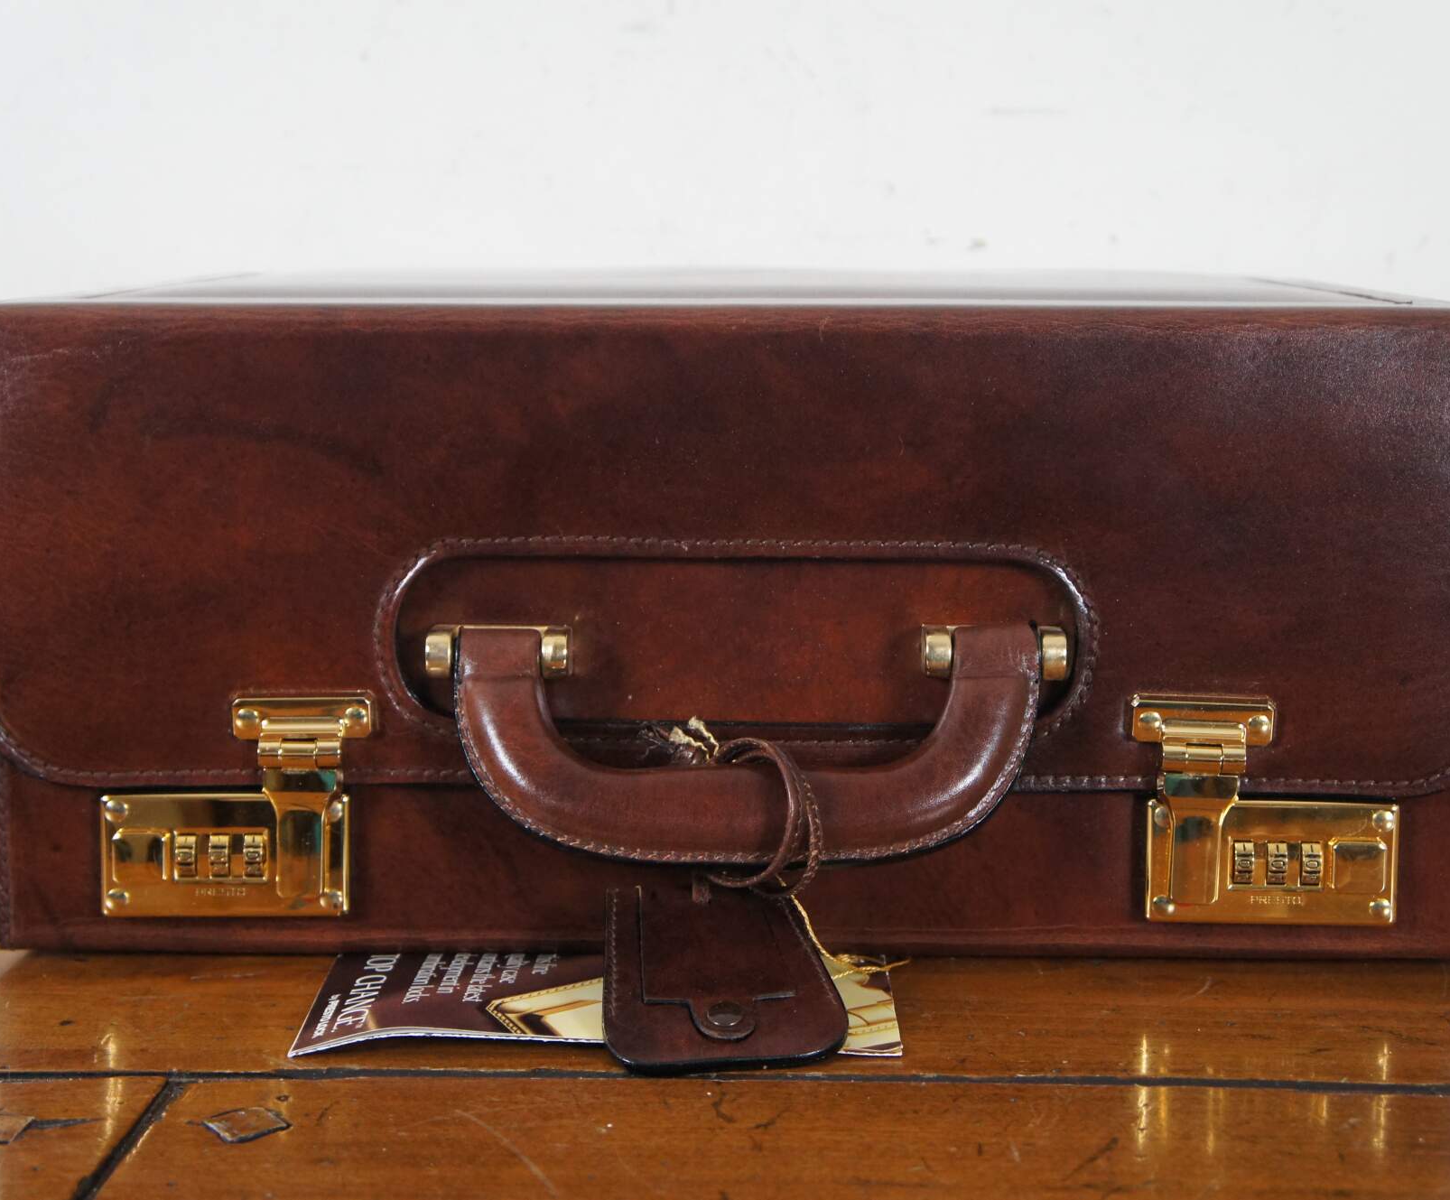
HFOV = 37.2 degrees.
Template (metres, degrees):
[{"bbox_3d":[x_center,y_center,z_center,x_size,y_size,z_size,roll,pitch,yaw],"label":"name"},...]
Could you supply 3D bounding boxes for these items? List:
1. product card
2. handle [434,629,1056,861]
[{"bbox_3d":[-0.034,0.111,0.620,0.163,0.006,0.105,0,8,1],"label":"product card"},{"bbox_3d":[0.006,0.042,0.620,0.170,0.069,0.029,0,8,1],"label":"handle"}]

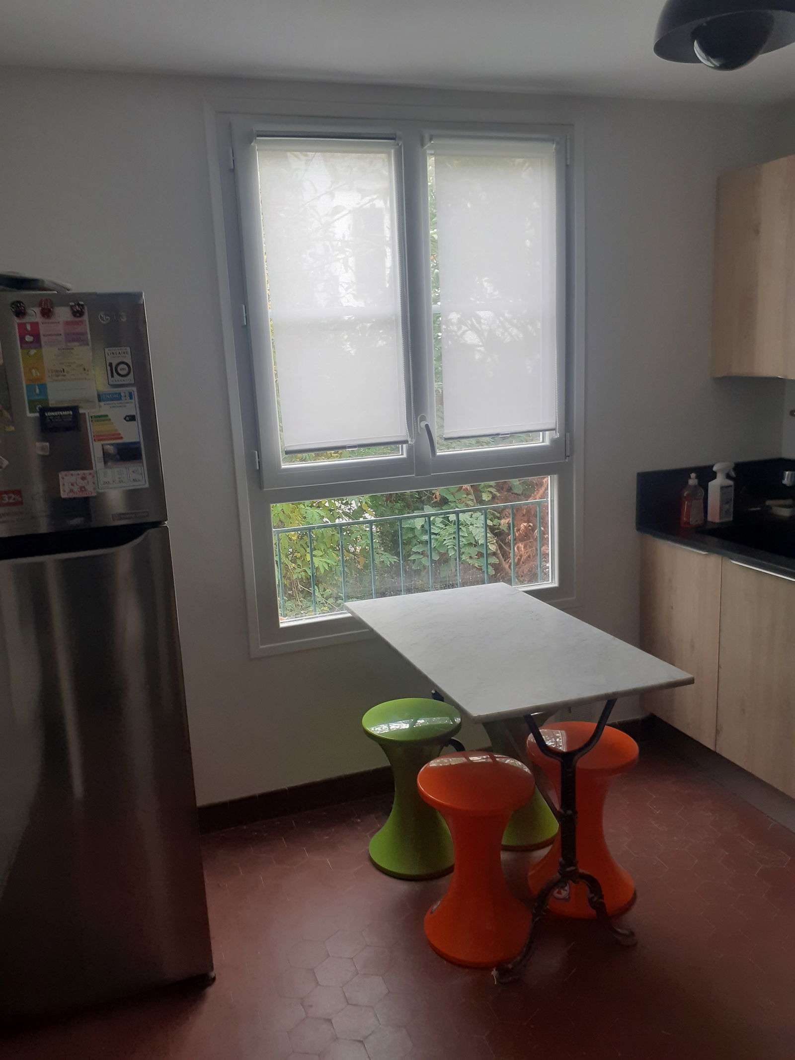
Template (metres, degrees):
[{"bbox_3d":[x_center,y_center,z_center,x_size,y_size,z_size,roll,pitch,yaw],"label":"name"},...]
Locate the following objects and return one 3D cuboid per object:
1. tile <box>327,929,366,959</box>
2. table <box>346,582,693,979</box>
[{"bbox_3d":[-0.138,1.118,2.226,0.119,0.010,0.103,0,12,11],"label":"tile"},{"bbox_3d":[0.285,0.668,2.413,0.556,0.754,0.990,-7,12,-19],"label":"table"}]

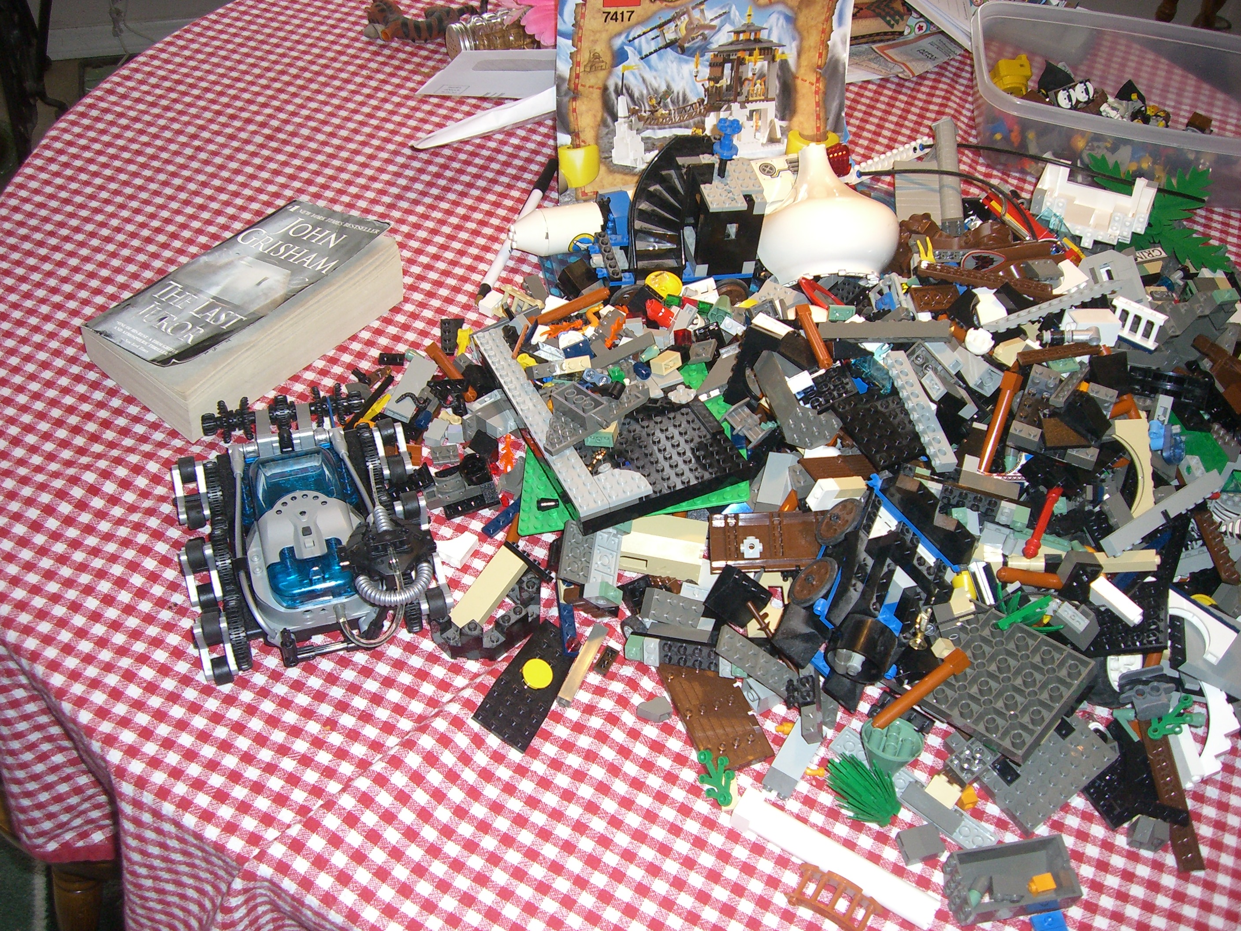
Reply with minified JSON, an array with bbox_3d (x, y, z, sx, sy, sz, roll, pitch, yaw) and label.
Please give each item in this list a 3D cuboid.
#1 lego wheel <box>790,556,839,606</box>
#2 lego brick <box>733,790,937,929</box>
[{"bbox_3d":[0.104,0.062,0.733,0.006,0.031,0.031,40,45,-21],"label":"lego wheel"},{"bbox_3d":[0.104,0.192,0.663,0.105,0.016,0.016,27,54,16],"label":"lego brick"}]

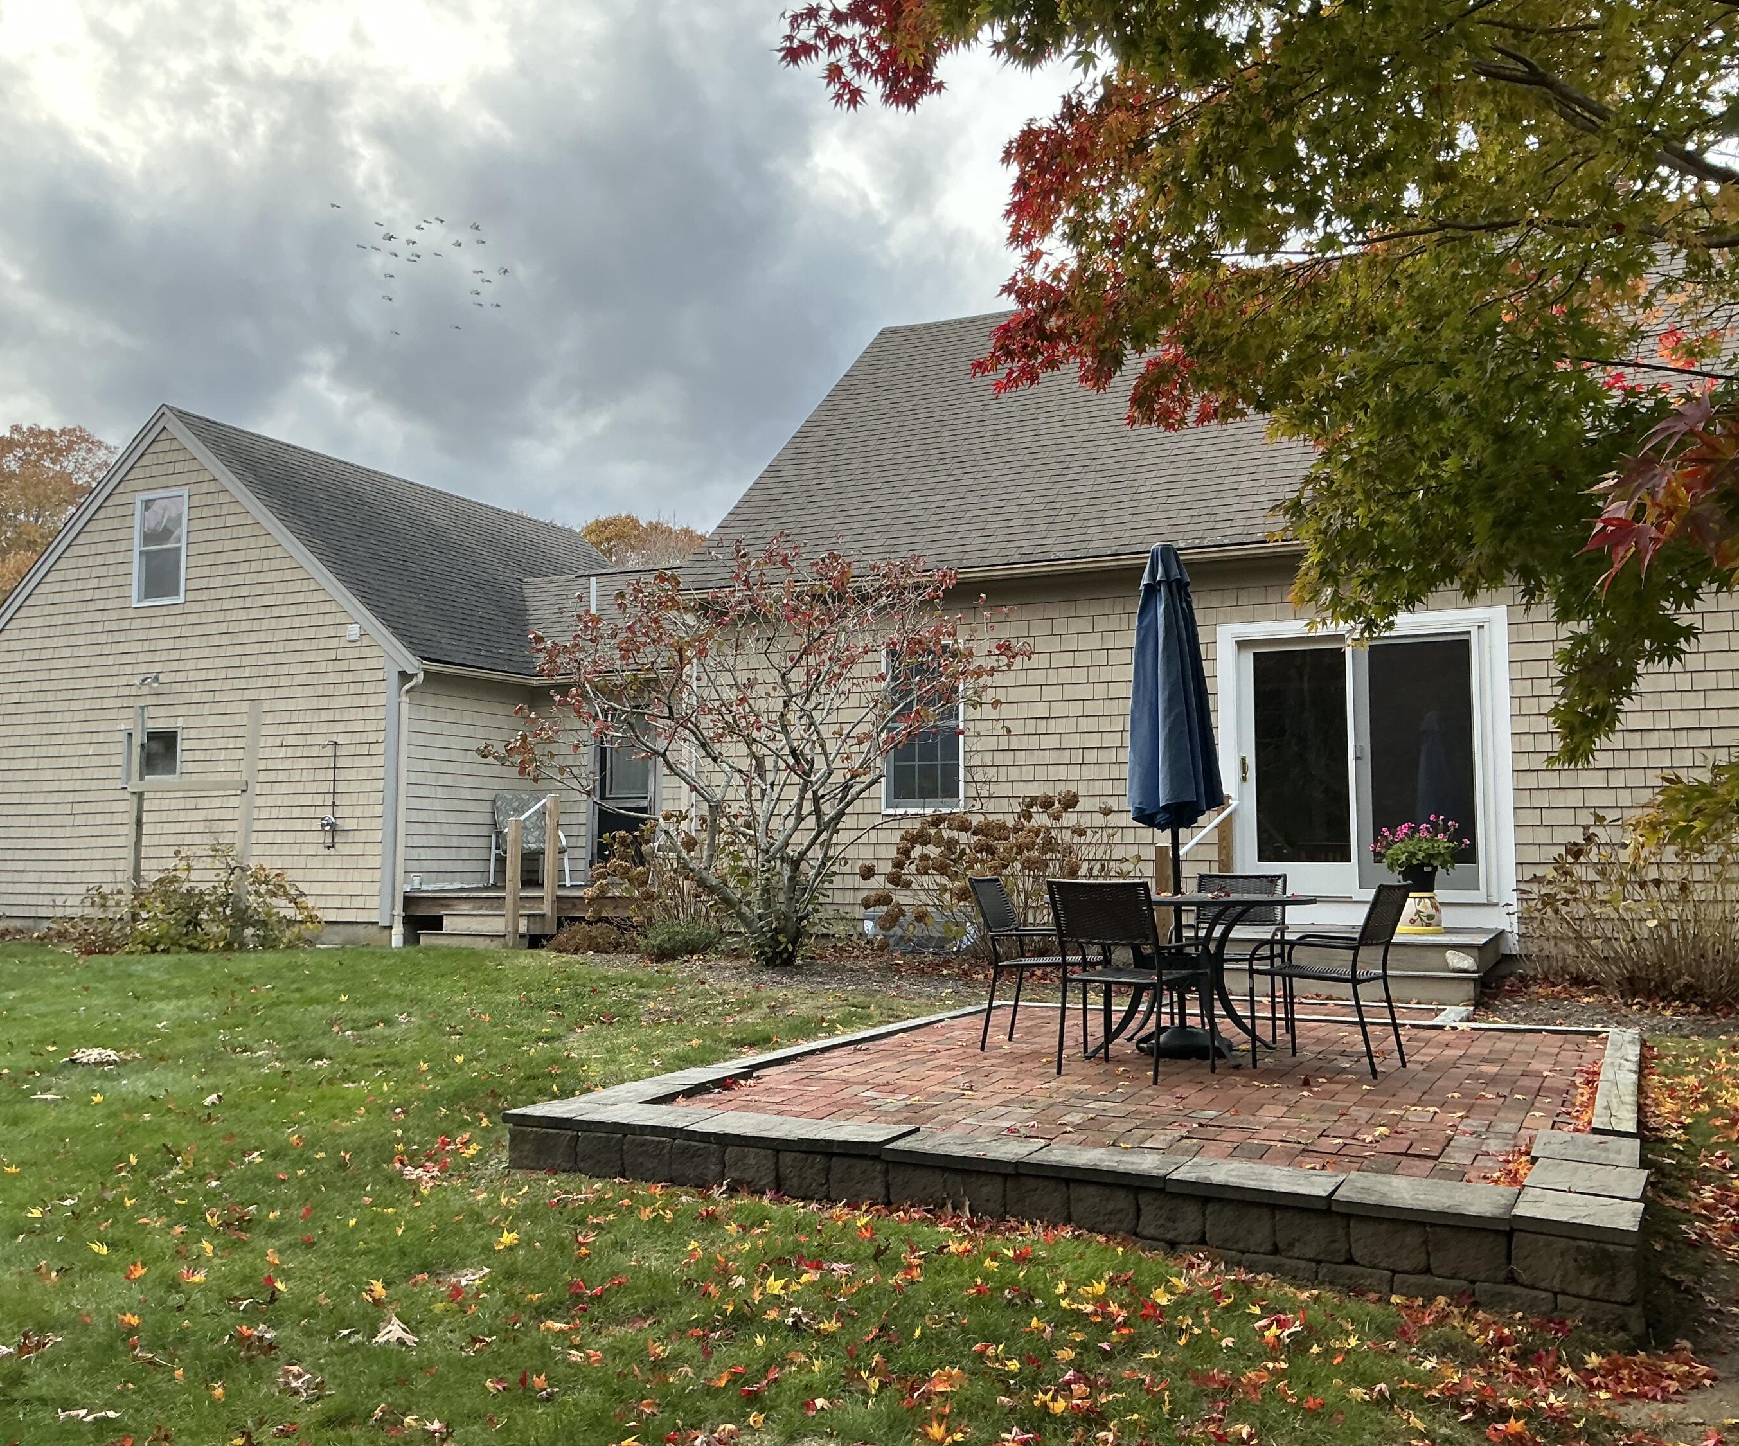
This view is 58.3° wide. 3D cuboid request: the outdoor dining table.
[{"bbox_3d":[1.517,1.233,7.609,1.340,0.734,1.340,-2,-6,24],"label":"outdoor dining table"}]

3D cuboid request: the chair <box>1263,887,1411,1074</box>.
[{"bbox_3d":[2.088,1.126,6.996,0.600,0.837,0.550,-4,-6,34],"label":"chair"}]

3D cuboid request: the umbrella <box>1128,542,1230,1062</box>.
[{"bbox_3d":[1.492,0.348,7.696,0.480,2.512,0.480,-2,-6,24],"label":"umbrella"}]

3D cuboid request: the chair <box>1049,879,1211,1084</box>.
[{"bbox_3d":[1.131,1.104,6.779,0.550,0.837,0.600,-4,-7,36],"label":"chair"}]

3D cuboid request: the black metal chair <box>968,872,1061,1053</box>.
[{"bbox_3d":[0.857,1.196,7.779,0.600,0.837,0.550,-2,-6,22],"label":"black metal chair"}]

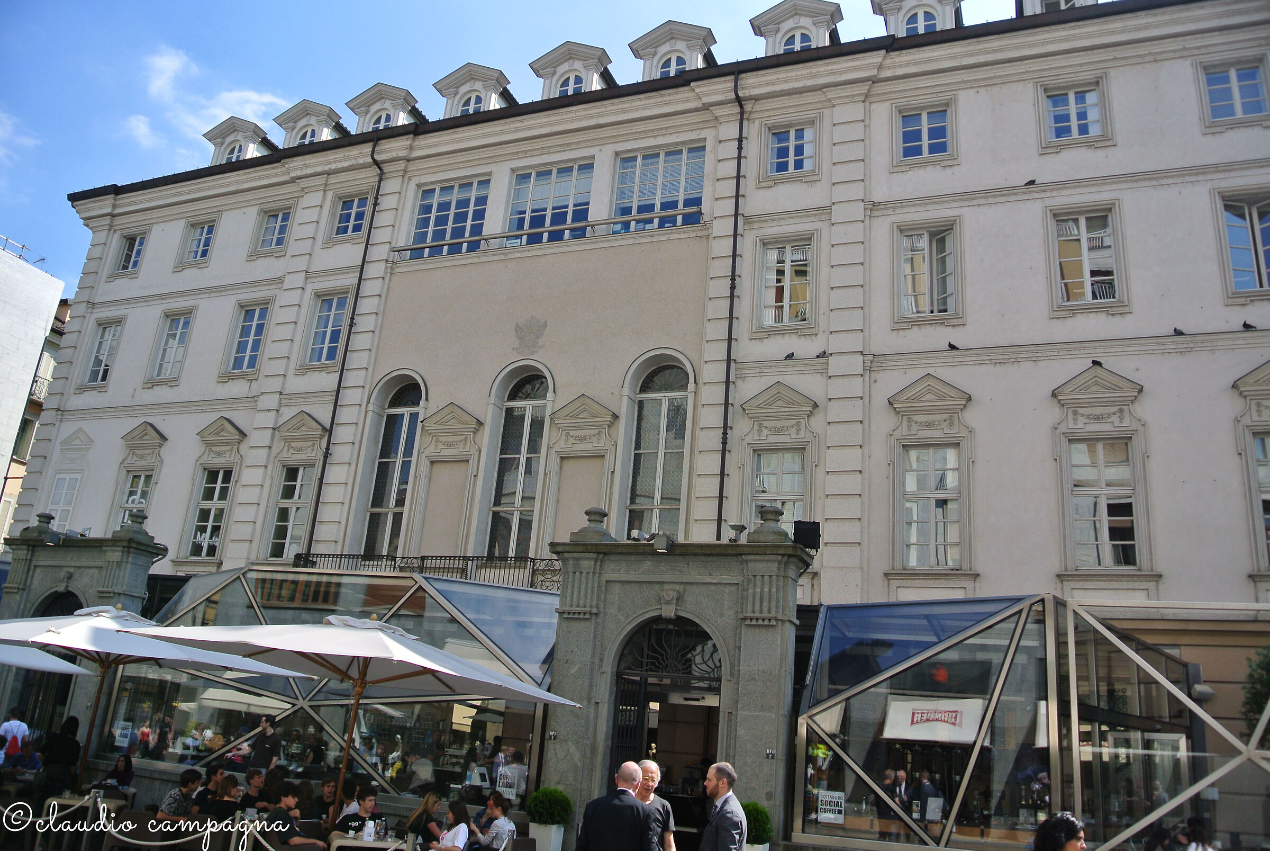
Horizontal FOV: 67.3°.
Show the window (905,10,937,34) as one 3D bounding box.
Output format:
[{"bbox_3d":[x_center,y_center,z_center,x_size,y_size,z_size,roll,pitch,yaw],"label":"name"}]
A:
[{"bbox_3d":[7.425,-10.327,24.736,0.850,1.200,0.200,-2,-20,21],"label":"window"}]

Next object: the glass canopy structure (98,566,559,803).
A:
[{"bbox_3d":[-5.043,4.937,18.111,9.400,4.100,4.000,-4,-20,23],"label":"glass canopy structure"}]

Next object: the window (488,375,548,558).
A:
[{"bbox_3d":[-2.993,1.021,24.661,1.450,5.200,0.300,-2,-20,21],"label":"window"}]

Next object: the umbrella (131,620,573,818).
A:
[{"bbox_3d":[-2.573,3.107,8.527,3.000,2.750,3.000,-4,-20,24],"label":"umbrella"}]

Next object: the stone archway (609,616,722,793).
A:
[{"bbox_3d":[0.464,4.714,14.040,1.750,3.710,0.550,-2,-20,21],"label":"stone archway"}]

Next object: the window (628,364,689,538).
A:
[{"bbox_3d":[0.560,0.871,23.320,1.450,5.200,0.300,-2,-20,21],"label":"window"}]

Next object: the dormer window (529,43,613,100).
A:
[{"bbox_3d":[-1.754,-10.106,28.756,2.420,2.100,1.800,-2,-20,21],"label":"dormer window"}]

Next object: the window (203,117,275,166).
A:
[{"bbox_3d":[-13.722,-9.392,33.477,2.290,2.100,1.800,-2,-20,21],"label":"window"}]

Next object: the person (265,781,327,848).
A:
[{"bbox_3d":[-2.855,3.770,8.242,0.780,1.270,0.520,2,-19,9],"label":"person"}]

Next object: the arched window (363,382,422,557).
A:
[{"bbox_3d":[-6.564,1.171,26.009,1.450,5.200,0.300,-2,-20,21],"label":"arched window"}]

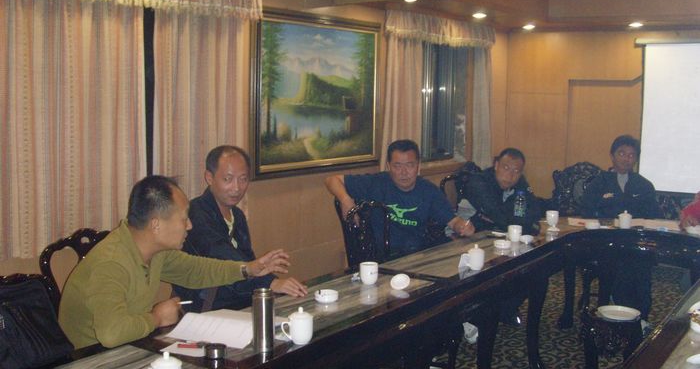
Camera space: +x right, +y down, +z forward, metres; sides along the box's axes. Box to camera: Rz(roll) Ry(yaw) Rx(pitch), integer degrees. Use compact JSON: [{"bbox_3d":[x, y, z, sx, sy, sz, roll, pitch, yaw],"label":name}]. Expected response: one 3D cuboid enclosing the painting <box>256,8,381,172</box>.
[{"bbox_3d":[-0.150,-0.577,5.144,0.061,1.001,1.451,7,9,33],"label":"painting"}]

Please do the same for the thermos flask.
[{"bbox_3d":[-0.264,0.409,2.392,0.063,0.189,0.063,0,6,0],"label":"thermos flask"}]

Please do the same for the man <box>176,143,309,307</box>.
[{"bbox_3d":[-0.432,0.539,3.123,0.758,1.313,0.586,5,8,39],"label":"man"}]

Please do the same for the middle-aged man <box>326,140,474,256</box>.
[{"bbox_3d":[0.237,0.442,4.180,0.747,1.283,0.687,-1,6,-9],"label":"middle-aged man"}]

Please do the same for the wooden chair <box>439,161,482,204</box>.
[{"bbox_3d":[0.852,0.444,5.080,0.465,1.091,0.525,-1,6,-12],"label":"wooden chair"}]

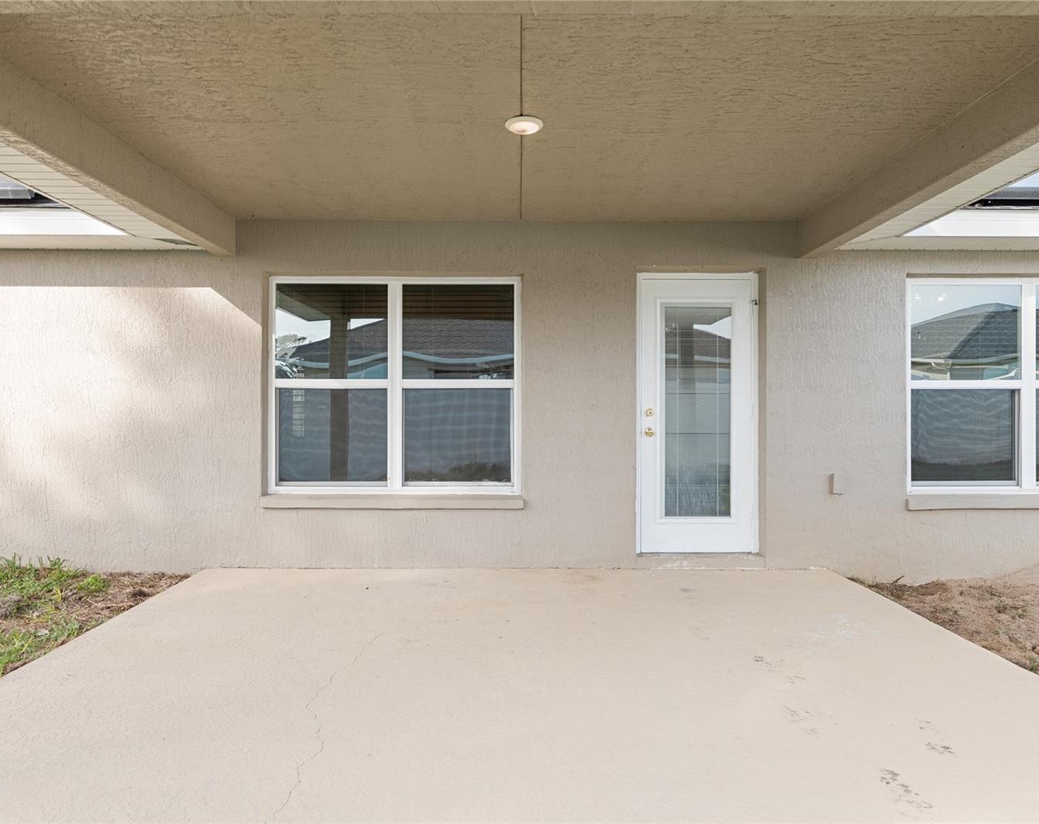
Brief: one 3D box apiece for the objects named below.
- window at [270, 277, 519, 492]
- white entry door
[{"bbox_3d":[-0.912,-0.194,4.790,1.840,1.590,0.100,0,0,-1],"label":"window"},{"bbox_3d":[1.320,0.014,4.840,0.895,2.060,0.090,0,0,-1],"label":"white entry door"}]

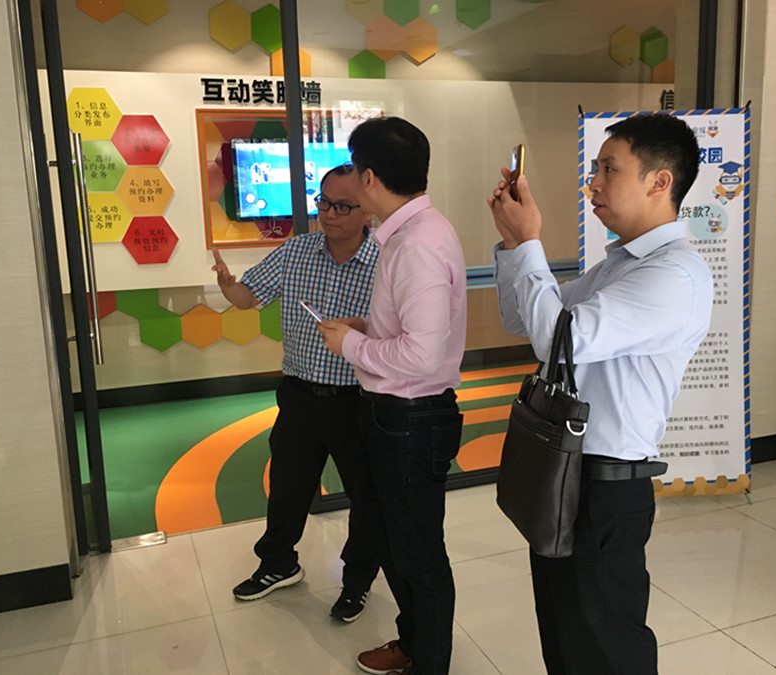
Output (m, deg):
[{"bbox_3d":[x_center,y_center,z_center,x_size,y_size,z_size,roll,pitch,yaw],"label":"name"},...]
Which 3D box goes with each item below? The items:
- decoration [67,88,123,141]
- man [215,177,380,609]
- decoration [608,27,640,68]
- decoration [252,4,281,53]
[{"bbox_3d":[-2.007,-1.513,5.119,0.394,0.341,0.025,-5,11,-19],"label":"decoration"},{"bbox_3d":[-0.285,0.202,2.724,0.640,1.610,0.500,0,10,11],"label":"man"},{"bbox_3d":[2.128,-2.612,6.779,0.305,0.352,0.025,-5,11,-19],"label":"decoration"},{"bbox_3d":[-0.919,-2.423,5.916,0.320,0.370,0.025,-6,10,-19],"label":"decoration"}]

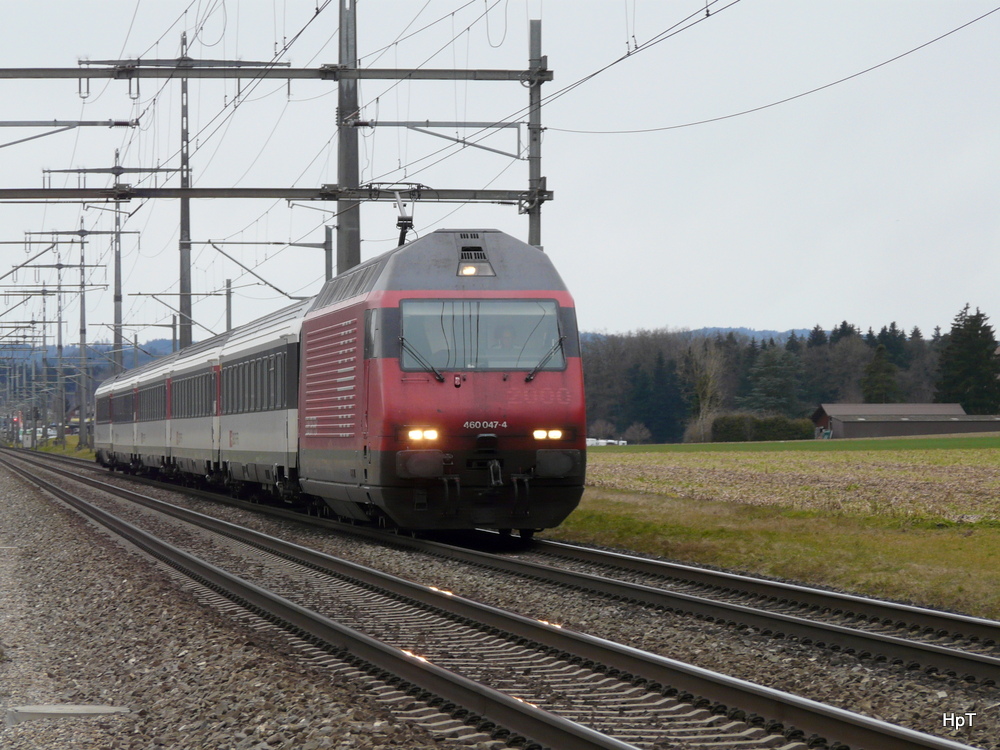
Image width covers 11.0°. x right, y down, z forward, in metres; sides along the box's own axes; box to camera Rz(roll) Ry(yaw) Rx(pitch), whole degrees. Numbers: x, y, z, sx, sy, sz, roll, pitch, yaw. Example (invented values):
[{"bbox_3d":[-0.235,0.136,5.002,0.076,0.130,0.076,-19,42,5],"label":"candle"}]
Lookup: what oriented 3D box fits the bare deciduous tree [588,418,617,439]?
[{"bbox_3d":[15.461,8.711,780.000,4.220,4.300,4.220,0,-1,0],"label":"bare deciduous tree"}]

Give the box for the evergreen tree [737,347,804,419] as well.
[{"bbox_3d":[38.187,2.823,730.000,9.040,13.130,9.040,0,-1,0],"label":"evergreen tree"}]

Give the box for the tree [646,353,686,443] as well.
[{"bbox_3d":[26.725,3.772,830.000,6.420,14.770,6.420,0,-1,0],"label":"tree"}]

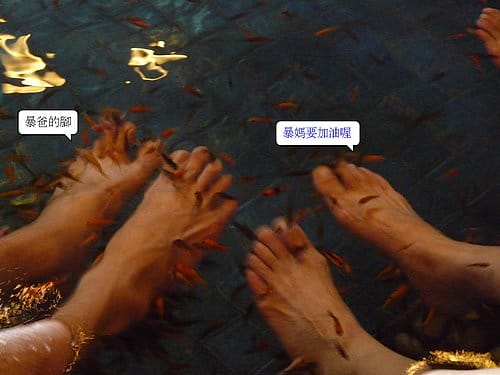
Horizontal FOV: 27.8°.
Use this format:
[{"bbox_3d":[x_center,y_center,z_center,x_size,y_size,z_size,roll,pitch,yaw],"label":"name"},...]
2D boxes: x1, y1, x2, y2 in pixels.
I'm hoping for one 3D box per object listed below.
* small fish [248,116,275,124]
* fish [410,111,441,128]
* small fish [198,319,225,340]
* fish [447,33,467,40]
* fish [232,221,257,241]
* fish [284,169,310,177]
[{"bbox_3d":[0.016,-0.090,1.370,0.035,0.009,0.007,2,42,3],"label":"small fish"},{"bbox_3d":[0.235,-0.091,1.351,0.048,0.012,0.007,-28,49,-27],"label":"fish"},{"bbox_3d":[-0.043,0.159,1.134,0.038,0.010,0.007,-31,51,-29],"label":"small fish"},{"bbox_3d":[0.319,-0.232,1.554,0.035,0.010,0.007,-16,45,-16],"label":"fish"},{"bbox_3d":[-0.007,0.051,1.194,0.006,0.010,0.038,-31,51,-30],"label":"fish"},{"bbox_3d":[0.061,-0.019,1.292,0.034,0.009,0.006,-8,43,-9],"label":"fish"}]

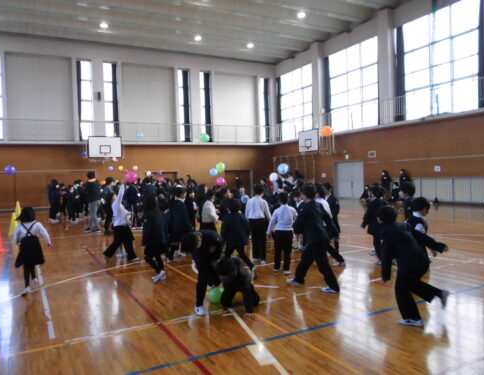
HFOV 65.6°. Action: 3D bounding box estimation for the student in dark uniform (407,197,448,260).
[{"bbox_3d":[2.135,0.674,4.537,0.380,1.120,0.380,-2,1,-21],"label":"student in dark uniform"}]

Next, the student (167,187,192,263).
[{"bbox_3d":[-1.151,0.636,6.685,0.420,1.280,0.360,0,2,45],"label":"student"}]

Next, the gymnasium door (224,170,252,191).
[{"bbox_3d":[-0.216,-0.252,24.918,1.951,1.725,0.120,-3,3,-28],"label":"gymnasium door"}]

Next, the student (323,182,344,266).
[{"bbox_3d":[1.542,0.572,6.385,0.340,1.270,0.420,-2,1,-18],"label":"student"}]

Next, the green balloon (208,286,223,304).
[{"bbox_3d":[-0.312,1.302,4.520,0.195,0.200,0.195,-2,2,0],"label":"green balloon"}]

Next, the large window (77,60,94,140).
[{"bbox_3d":[-9.544,-5.287,22.900,0.930,4.850,0.180,-2,2,-30],"label":"large window"}]

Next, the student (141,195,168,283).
[{"bbox_3d":[-1.238,0.701,5.286,0.360,1.220,0.380,0,2,45],"label":"student"}]

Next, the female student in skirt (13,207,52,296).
[{"bbox_3d":[-3.027,0.871,5.400,0.500,1.180,0.380,-3,2,-27],"label":"female student in skirt"}]

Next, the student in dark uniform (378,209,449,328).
[{"bbox_3d":[1.620,0.726,3.567,0.600,1.090,0.460,0,2,41],"label":"student in dark uniform"}]

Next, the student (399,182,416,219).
[{"bbox_3d":[2.392,0.570,5.485,0.340,1.270,0.380,-2,1,-3],"label":"student"}]

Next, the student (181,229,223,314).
[{"bbox_3d":[-0.479,0.963,4.550,0.450,0.882,0.660,0,3,37],"label":"student"}]

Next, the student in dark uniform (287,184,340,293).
[{"bbox_3d":[0.887,0.623,4.805,0.580,1.280,0.480,0,2,45],"label":"student in dark uniform"}]

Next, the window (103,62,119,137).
[{"bbox_3d":[-7.468,-4.871,21.345,0.846,4.385,0.150,-3,3,-28],"label":"window"}]

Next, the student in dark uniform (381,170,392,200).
[{"bbox_3d":[6.311,-0.011,16.400,0.360,1.435,0.420,-3,2,-27],"label":"student in dark uniform"}]

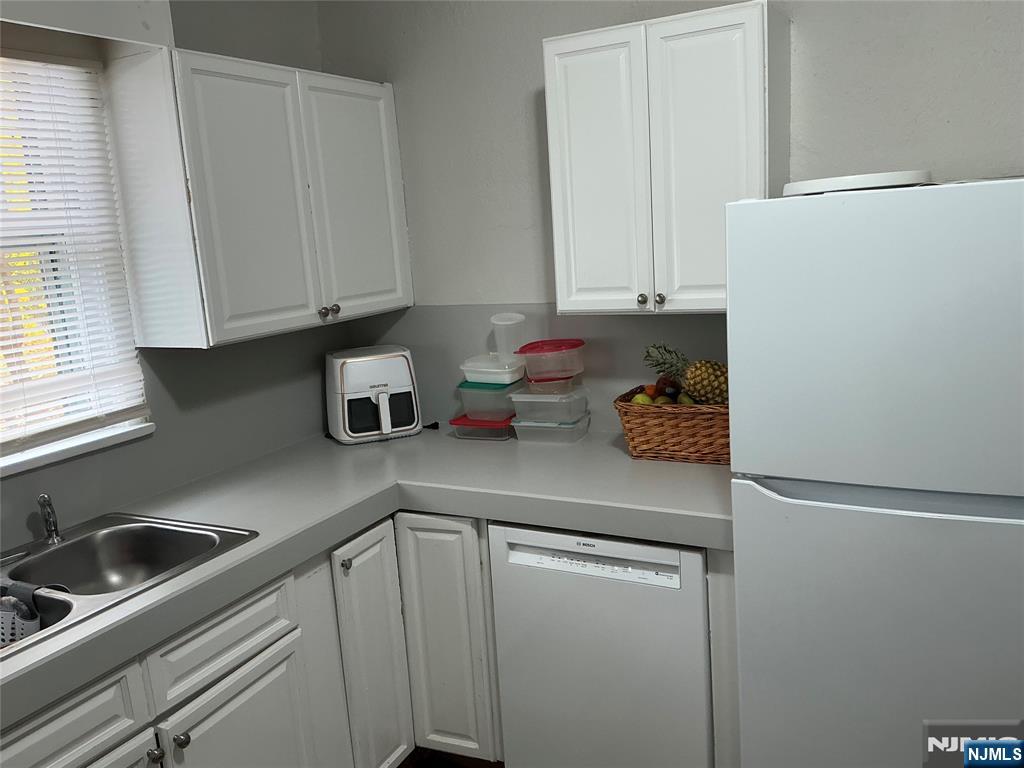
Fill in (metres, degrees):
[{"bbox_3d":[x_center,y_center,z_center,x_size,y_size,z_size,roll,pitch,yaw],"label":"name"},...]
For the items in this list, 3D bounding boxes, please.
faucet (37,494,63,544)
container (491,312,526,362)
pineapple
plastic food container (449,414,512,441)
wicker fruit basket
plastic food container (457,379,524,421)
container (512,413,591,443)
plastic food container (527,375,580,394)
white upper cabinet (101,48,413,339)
[{"bbox_3d":[-1.154,0.334,2.062,0.052,0.132,0.042,2,12,28],"label":"faucet"},{"bbox_3d":[-0.004,-0.149,2.840,0.125,0.164,0.125,-4,11,1],"label":"container"},{"bbox_3d":[0.538,-0.037,2.483,0.310,0.130,0.130,29,23,25],"label":"pineapple"},{"bbox_3d":[-0.069,0.150,2.907,0.243,0.057,0.175,2,12,27],"label":"plastic food container"},{"bbox_3d":[0.542,0.127,2.515,0.400,0.170,0.270,1,12,24],"label":"wicker fruit basket"},{"bbox_3d":[-0.068,0.057,2.916,0.197,0.122,0.158,4,13,34],"label":"plastic food container"},{"bbox_3d":[0.139,0.150,2.821,0.232,0.062,0.180,1,11,22],"label":"container"},{"bbox_3d":[0.136,-0.005,2.802,0.170,0.060,0.165,-4,11,1],"label":"plastic food container"},{"bbox_3d":[-0.732,-0.575,2.645,0.295,0.772,0.968,2,12,28],"label":"white upper cabinet"}]

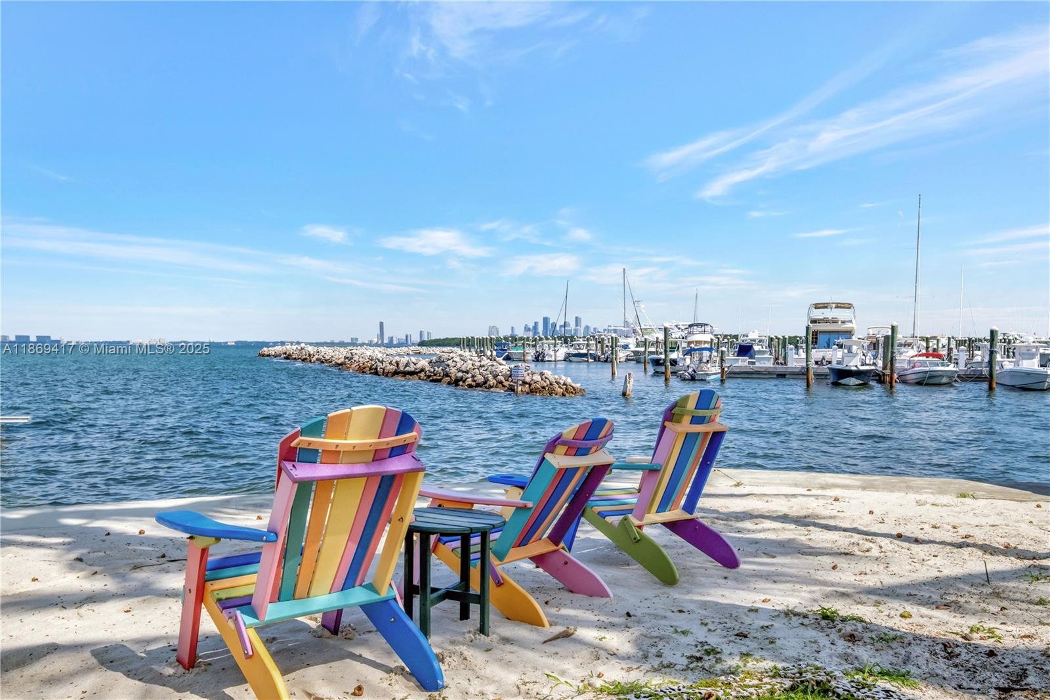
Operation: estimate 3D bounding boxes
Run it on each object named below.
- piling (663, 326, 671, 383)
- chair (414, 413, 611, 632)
[{"bbox_3d":[7.635,0.176,40.735,0.300,3.140,0.300,0,0,0],"label":"piling"},{"bbox_3d":[-0.039,0.762,3.704,0.877,0.994,0.805,6,0,37],"label":"chair"}]

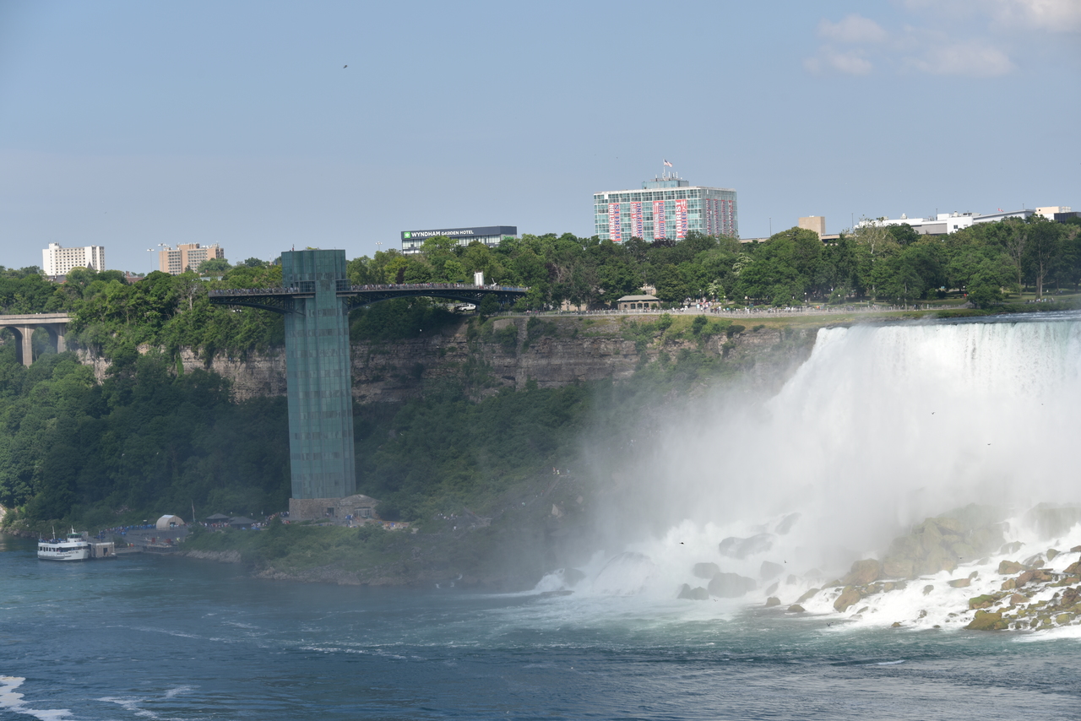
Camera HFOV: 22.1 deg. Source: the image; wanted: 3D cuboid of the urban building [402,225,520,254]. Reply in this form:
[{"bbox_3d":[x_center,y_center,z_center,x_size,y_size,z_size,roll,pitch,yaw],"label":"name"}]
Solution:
[{"bbox_3d":[-25.708,-33.053,890.000,35.000,21.000,15.000,-2,1,22],"label":"urban building"}]

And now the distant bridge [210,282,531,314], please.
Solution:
[{"bbox_3d":[-41.746,-16.031,704.000,104.000,7.000,6.500,-4,2,-42],"label":"distant bridge"}]

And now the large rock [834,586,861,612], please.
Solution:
[{"bbox_3d":[61.331,47.665,552.000,5.300,4.700,4.600,-2,1,0],"label":"large rock"}]

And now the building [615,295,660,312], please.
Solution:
[{"bbox_3d":[26.074,-15.485,745.000,11.200,4.200,6.000,-2,1,3],"label":"building"}]

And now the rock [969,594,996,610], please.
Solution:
[{"bbox_3d":[85.603,46.939,536.000,5.200,2.900,4.200,-2,1,0],"label":"rock"}]

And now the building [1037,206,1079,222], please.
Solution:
[{"bbox_3d":[230.277,-64.102,1230.000,16.000,10.000,12.000,-2,1,22],"label":"building"}]

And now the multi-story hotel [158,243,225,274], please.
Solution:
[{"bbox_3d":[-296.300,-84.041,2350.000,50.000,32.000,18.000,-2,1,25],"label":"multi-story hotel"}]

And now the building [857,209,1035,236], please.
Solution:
[{"bbox_3d":[171.838,-56.683,1170.000,68.000,15.000,35.000,-2,1,22],"label":"building"}]

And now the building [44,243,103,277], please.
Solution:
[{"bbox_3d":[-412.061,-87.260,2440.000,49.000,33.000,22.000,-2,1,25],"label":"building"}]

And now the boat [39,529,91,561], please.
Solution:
[{"bbox_3d":[-136.190,52.520,790.000,8.800,8.800,23.000,-3,1,-28],"label":"boat"}]

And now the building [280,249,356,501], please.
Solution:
[{"bbox_3d":[-55.523,3.807,692.000,11.000,62.500,11.000,-1,2,45],"label":"building"}]

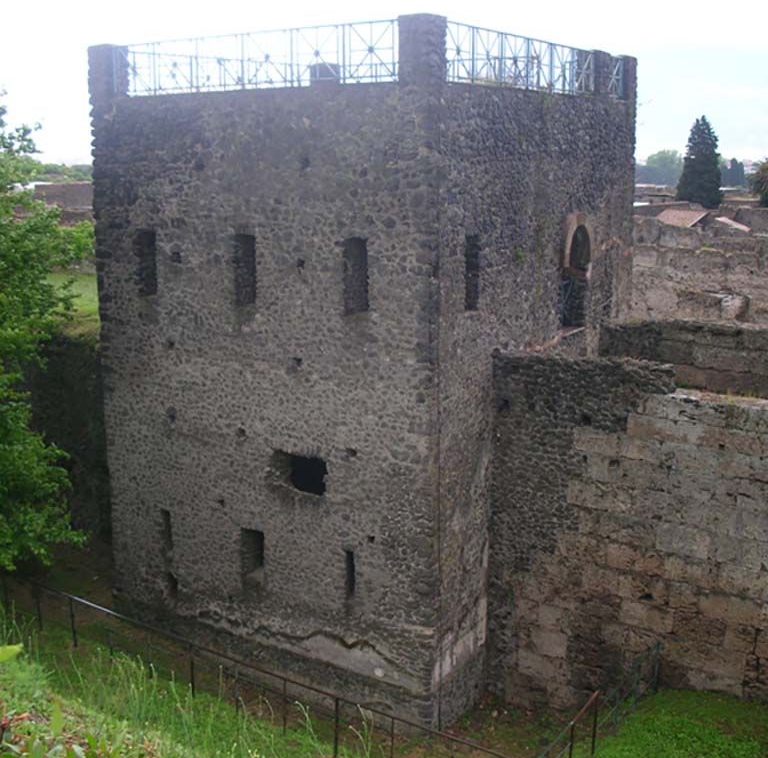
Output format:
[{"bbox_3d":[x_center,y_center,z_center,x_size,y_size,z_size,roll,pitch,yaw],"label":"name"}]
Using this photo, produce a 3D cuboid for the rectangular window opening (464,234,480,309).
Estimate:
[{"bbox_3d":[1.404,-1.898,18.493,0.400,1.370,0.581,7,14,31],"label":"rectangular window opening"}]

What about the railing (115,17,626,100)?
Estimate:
[{"bbox_3d":[0.047,-6.396,21.881,7.138,0.942,9.213,7,14,31],"label":"railing"}]

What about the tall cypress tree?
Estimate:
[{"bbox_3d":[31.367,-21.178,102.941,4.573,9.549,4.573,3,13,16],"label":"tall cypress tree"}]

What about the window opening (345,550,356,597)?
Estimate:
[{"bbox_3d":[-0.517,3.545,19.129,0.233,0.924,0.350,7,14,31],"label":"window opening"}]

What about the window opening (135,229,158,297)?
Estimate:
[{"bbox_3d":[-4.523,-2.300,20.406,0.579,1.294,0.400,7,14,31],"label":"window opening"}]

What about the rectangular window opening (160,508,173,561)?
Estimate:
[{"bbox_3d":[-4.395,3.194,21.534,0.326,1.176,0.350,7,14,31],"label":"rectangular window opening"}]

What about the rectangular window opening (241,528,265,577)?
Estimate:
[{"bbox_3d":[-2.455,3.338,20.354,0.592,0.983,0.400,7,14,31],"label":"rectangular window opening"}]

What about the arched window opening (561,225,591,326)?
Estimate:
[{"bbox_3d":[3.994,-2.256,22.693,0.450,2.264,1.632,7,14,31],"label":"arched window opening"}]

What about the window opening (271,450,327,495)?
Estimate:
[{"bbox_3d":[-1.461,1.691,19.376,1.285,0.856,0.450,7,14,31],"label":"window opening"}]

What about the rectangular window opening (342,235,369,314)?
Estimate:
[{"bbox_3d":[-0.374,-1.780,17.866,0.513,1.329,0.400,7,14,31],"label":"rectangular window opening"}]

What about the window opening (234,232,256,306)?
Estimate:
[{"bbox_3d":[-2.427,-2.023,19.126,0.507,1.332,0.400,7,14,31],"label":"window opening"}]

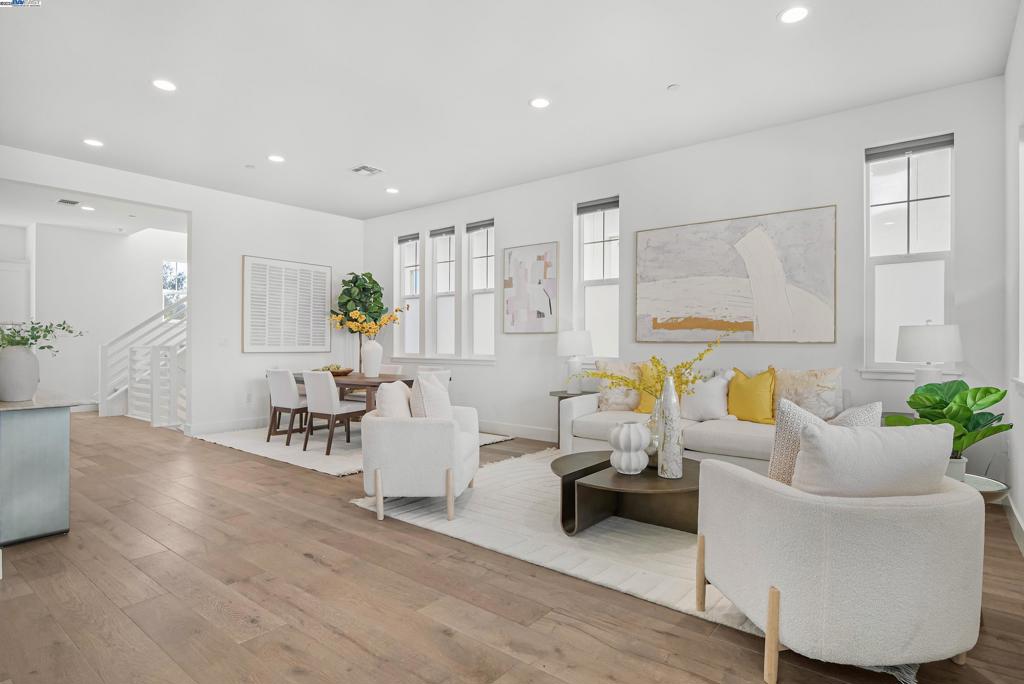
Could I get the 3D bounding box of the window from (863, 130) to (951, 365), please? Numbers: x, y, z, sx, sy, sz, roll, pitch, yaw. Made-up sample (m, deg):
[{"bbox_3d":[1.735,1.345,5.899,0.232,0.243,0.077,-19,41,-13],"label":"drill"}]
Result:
[{"bbox_3d":[3.096,-0.677,4.228,0.560,1.740,0.120,0,0,38],"label":"window"}]

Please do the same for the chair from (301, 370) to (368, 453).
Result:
[{"bbox_3d":[-1.849,0.732,5.856,0.500,0.860,0.620,0,0,39],"label":"chair"}]

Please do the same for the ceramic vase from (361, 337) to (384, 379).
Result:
[{"bbox_3d":[-1.643,0.183,6.288,0.255,0.460,0.255,0,0,0],"label":"ceramic vase"}]

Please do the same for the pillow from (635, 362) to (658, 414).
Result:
[{"bbox_3d":[1.344,0.430,4.981,0.440,0.470,0.150,0,-15,39],"label":"pillow"}]

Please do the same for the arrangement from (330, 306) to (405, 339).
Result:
[{"bbox_3d":[-1.668,-0.215,6.240,0.800,0.380,0.620,0,0,-15],"label":"arrangement"}]

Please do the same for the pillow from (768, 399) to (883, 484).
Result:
[{"bbox_3d":[1.288,0.445,2.200,0.460,0.450,0.150,0,12,-5],"label":"pillow"}]

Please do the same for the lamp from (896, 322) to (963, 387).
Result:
[{"bbox_3d":[2.976,0.200,3.857,0.375,0.690,0.375,0,0,38],"label":"lamp"}]

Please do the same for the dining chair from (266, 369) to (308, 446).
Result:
[{"bbox_3d":[-2.514,0.741,6.416,0.480,0.860,0.620,0,0,38],"label":"dining chair"}]

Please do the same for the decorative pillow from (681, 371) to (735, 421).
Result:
[{"bbox_3d":[1.750,0.487,4.828,0.460,0.440,0.160,0,-15,38],"label":"decorative pillow"}]

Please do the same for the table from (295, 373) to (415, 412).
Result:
[{"bbox_3d":[-1.955,0.790,6.446,2.280,0.760,0.900,0,0,38],"label":"table"}]

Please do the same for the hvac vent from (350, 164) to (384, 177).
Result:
[{"bbox_3d":[-1.585,-1.882,5.962,0.300,0.025,0.300,0,0,39],"label":"hvac vent"}]

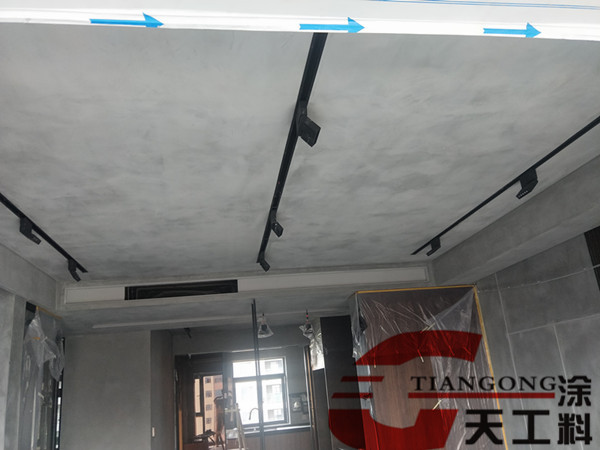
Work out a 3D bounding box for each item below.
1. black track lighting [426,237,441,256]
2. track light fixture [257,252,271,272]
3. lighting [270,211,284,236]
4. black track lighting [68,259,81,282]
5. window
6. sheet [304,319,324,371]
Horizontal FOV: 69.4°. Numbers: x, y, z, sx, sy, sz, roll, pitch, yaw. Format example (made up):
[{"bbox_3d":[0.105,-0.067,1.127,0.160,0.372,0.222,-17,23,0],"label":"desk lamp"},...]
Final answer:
[{"bbox_3d":[1.041,0.168,3.372,0.075,0.125,0.128,-2,-20,-10],"label":"black track lighting"},{"bbox_3d":[-0.270,0.270,3.279,0.075,0.125,0.128,-2,-20,-10],"label":"track light fixture"},{"bbox_3d":[-0.140,-0.001,2.570,0.075,0.125,0.128,-2,-20,-10],"label":"lighting"},{"bbox_3d":[-1.576,0.316,3.032,0.075,0.125,0.128,-2,-20,-10],"label":"black track lighting"},{"bbox_3d":[-0.688,3.018,7.836,0.960,1.146,0.100,-2,-20,-10],"label":"window"},{"bbox_3d":[0.174,1.372,5.015,0.169,0.572,0.100,-2,-20,-10],"label":"sheet"}]

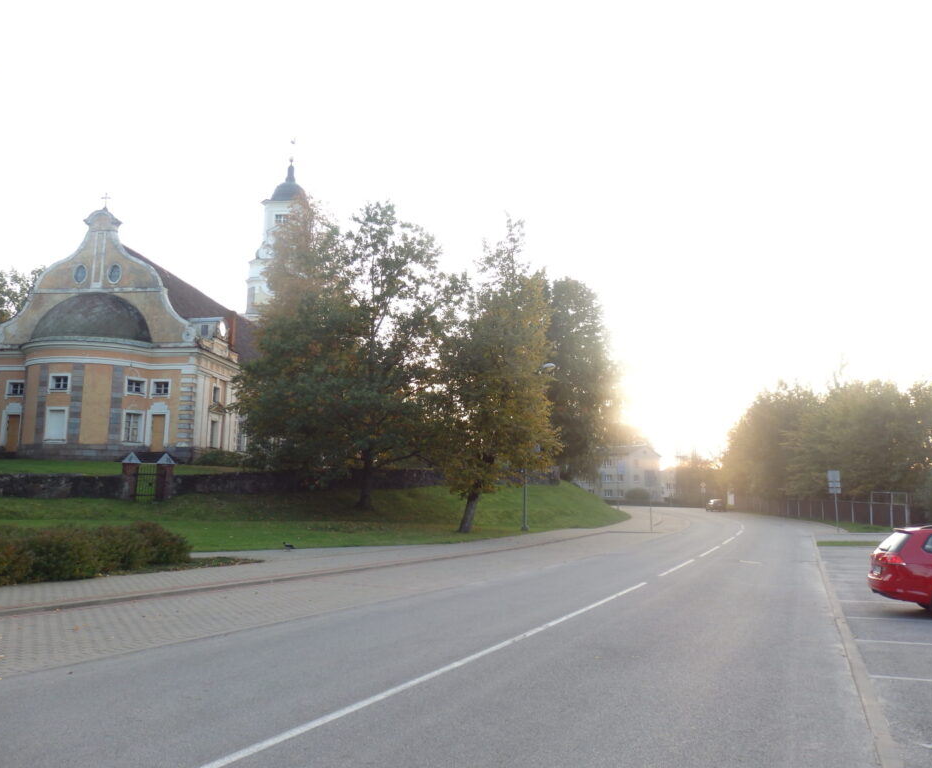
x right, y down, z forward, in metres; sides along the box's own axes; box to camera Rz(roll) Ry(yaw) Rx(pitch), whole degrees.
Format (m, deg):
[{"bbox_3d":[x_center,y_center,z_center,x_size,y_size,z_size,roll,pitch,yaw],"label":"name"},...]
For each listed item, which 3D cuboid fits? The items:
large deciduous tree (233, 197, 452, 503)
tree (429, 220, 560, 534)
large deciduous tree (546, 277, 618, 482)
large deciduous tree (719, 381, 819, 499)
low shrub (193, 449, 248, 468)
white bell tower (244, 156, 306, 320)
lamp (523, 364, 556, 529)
[{"bbox_3d":[-7.515,-1.979,44.295,12.699,18.849,11.800,1,-8,0],"label":"large deciduous tree"},{"bbox_3d":[1.432,-0.619,37.911,6.562,16.173,6.200,1,-8,0],"label":"tree"},{"bbox_3d":[10.915,-0.618,70.361,7.612,19.807,7.600,1,-8,0],"label":"large deciduous tree"},{"bbox_3d":[32.009,6.558,77.932,10.117,13.566,9.500,1,-8,0],"label":"large deciduous tree"},{"bbox_3d":[-19.244,5.853,58.108,4.400,1.565,2.800,1,-8,0],"label":"low shrub"},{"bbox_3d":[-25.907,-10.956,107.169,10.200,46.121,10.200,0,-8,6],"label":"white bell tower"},{"bbox_3d":[3.875,3.256,39.290,1.800,8.954,0.420,-3,-9,26],"label":"lamp"}]

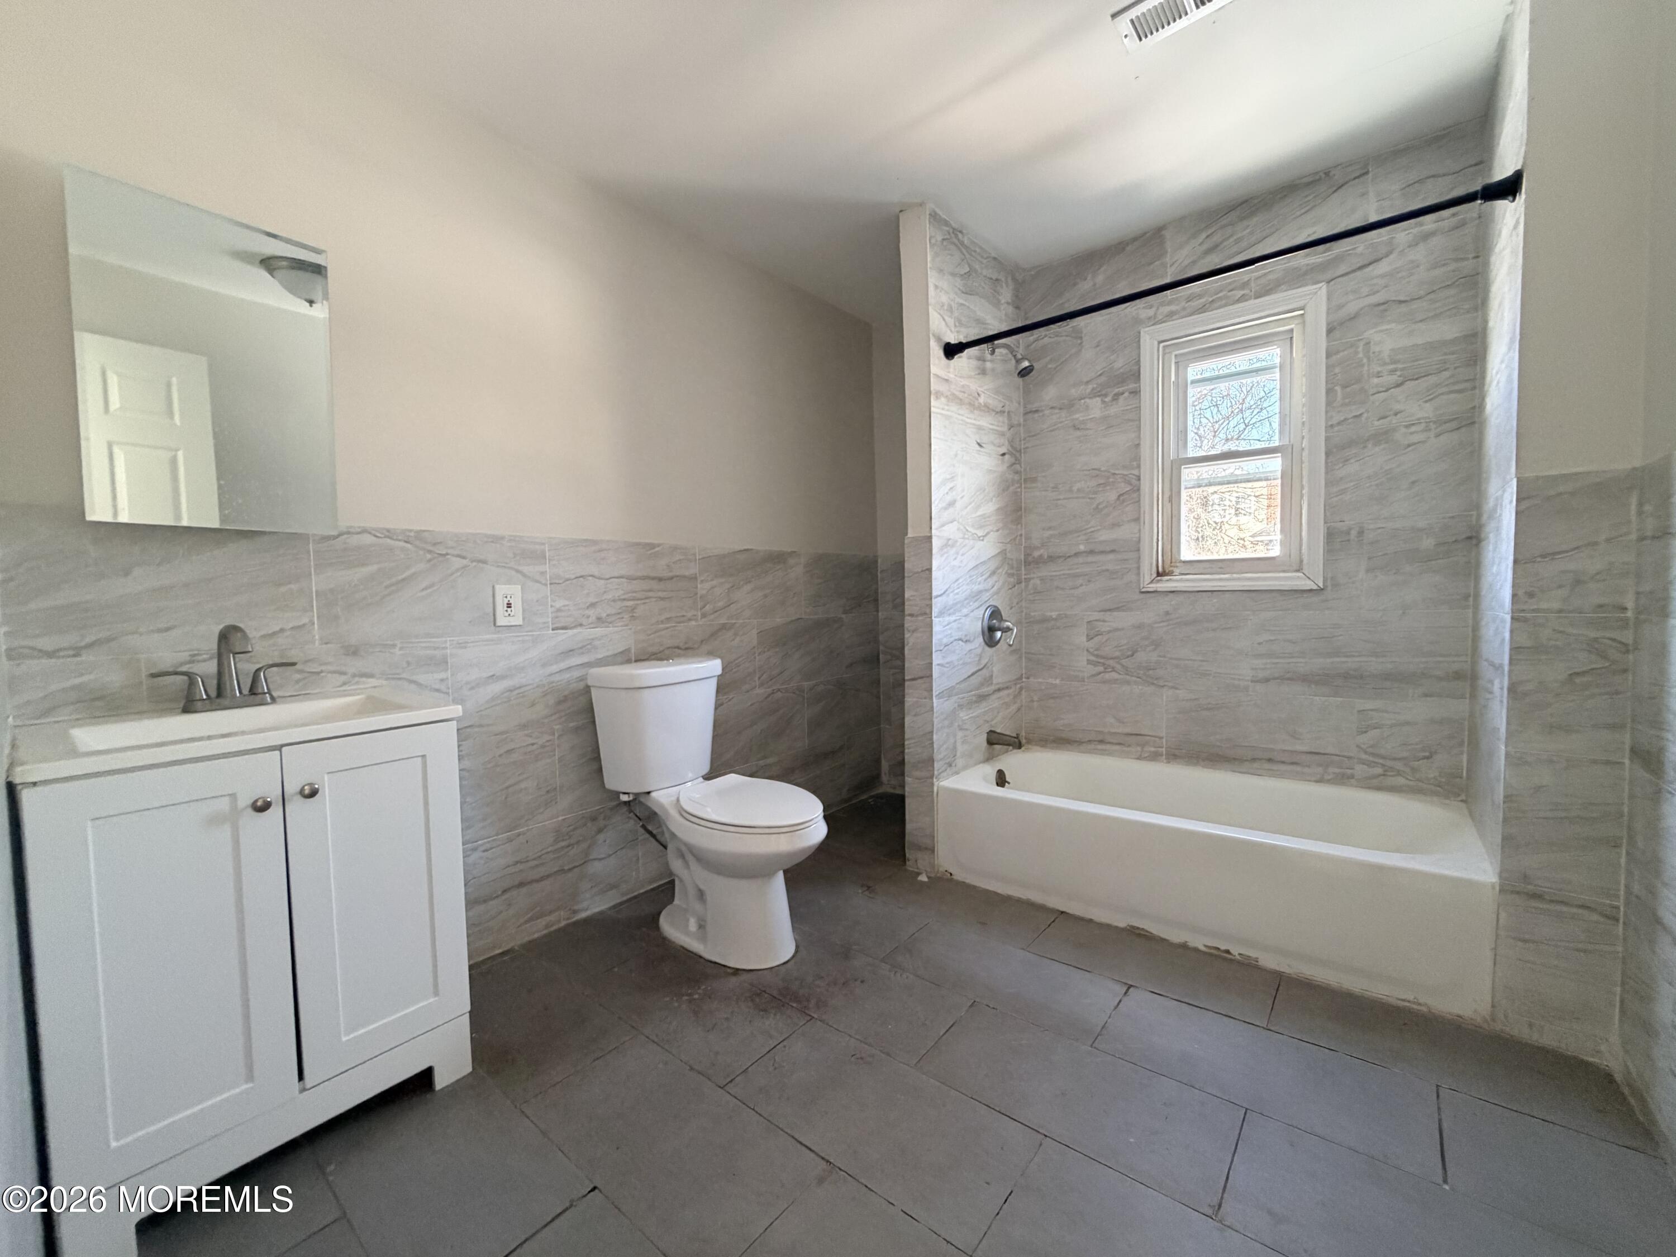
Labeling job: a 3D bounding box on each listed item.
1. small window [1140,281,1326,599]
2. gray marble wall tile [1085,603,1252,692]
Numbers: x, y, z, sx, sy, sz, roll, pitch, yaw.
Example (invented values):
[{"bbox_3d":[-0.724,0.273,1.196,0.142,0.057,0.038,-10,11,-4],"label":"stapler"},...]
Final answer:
[{"bbox_3d":[1.469,-0.665,2.558,0.605,1.047,0.080,1,4,39],"label":"small window"},{"bbox_3d":[1.324,0.078,2.756,0.613,0.302,0.011,1,3,39],"label":"gray marble wall tile"}]

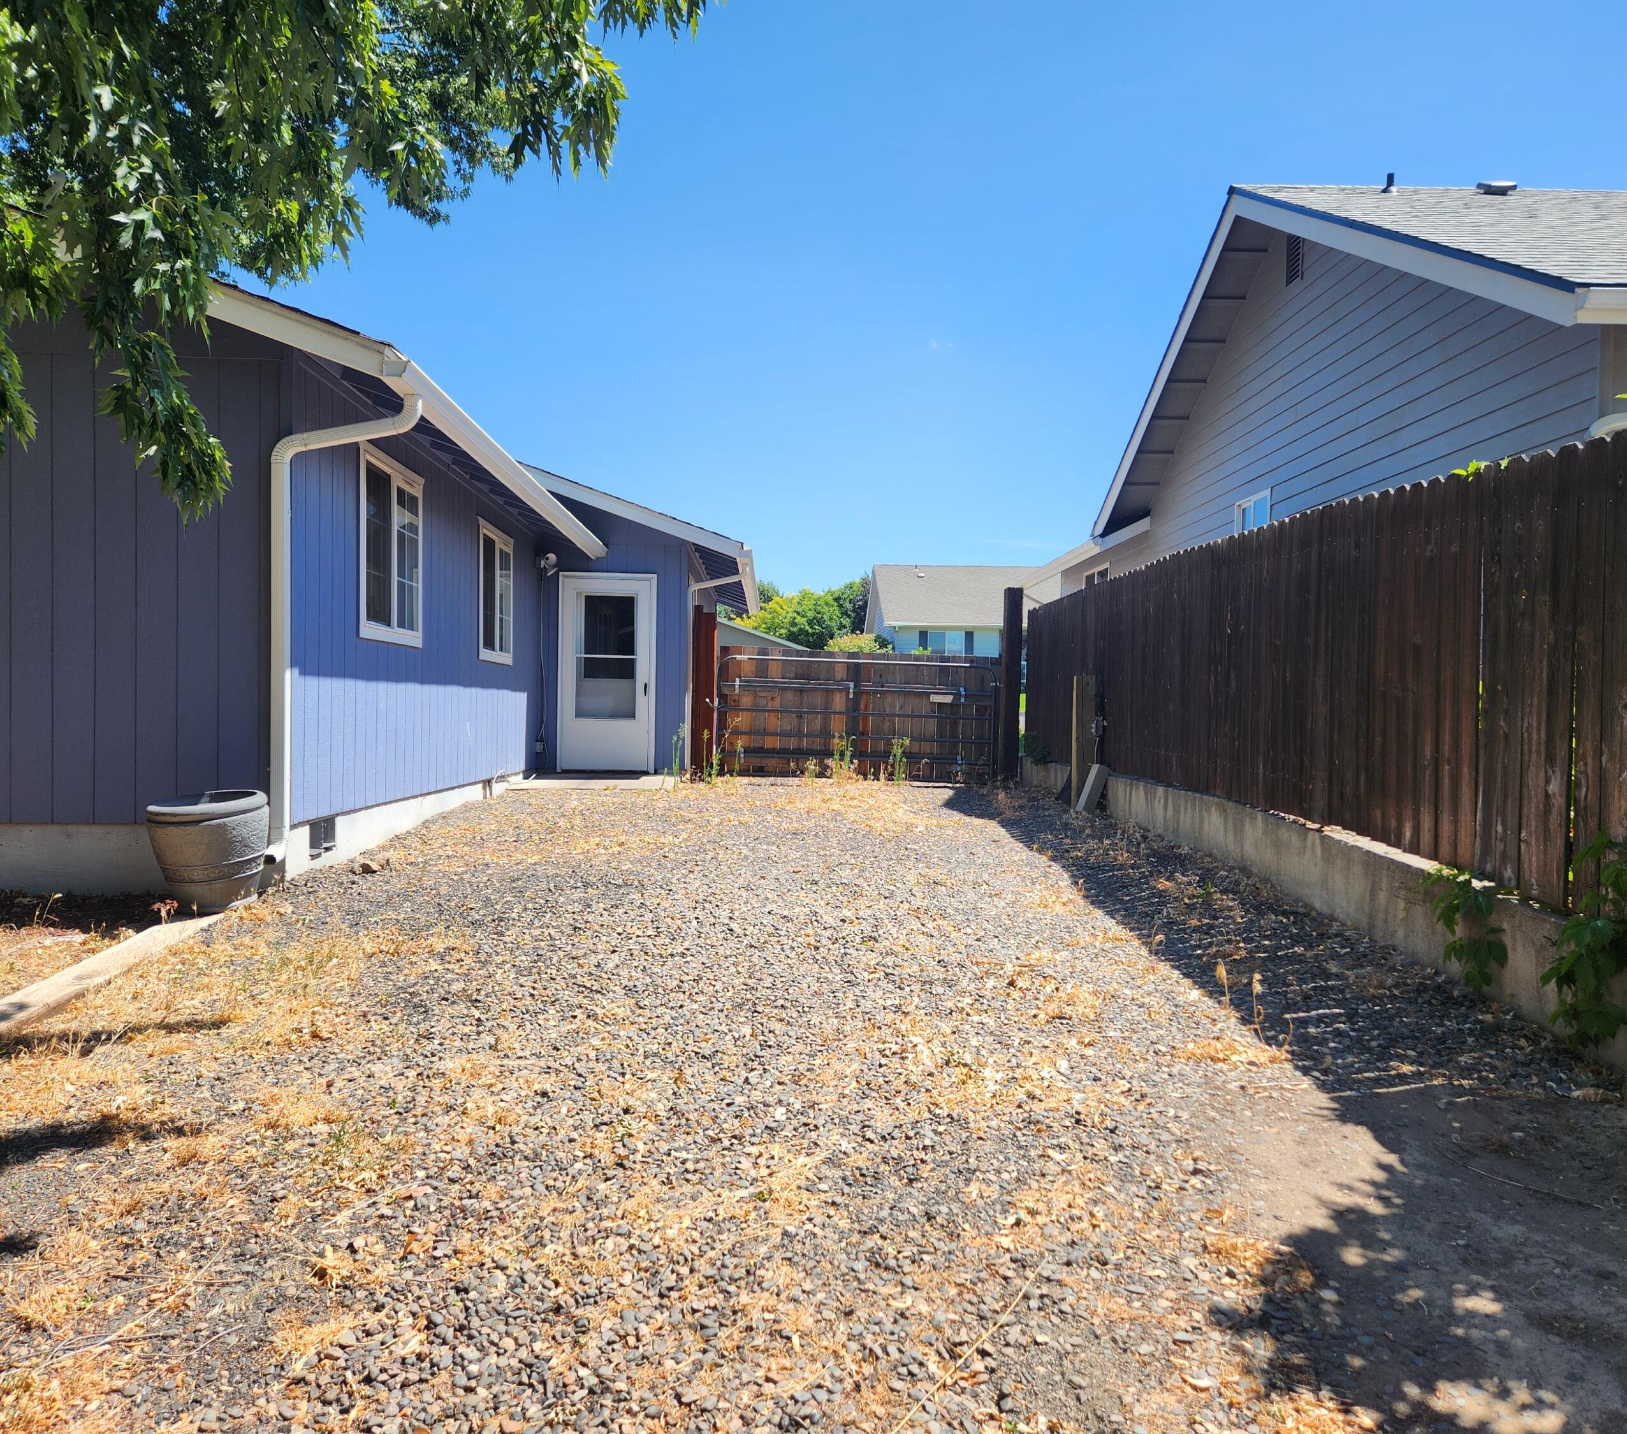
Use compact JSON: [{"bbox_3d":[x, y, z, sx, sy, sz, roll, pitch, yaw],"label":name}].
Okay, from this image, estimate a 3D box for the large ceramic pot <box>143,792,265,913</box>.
[{"bbox_3d":[-2.810,0.628,5.940,0.520,0.490,0.520,-3,5,-2],"label":"large ceramic pot"}]

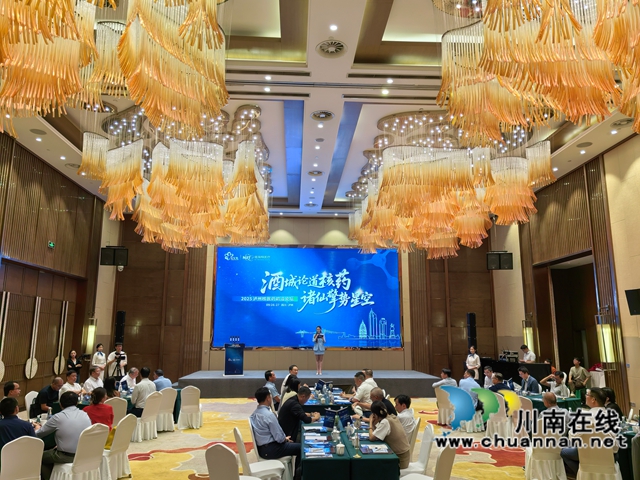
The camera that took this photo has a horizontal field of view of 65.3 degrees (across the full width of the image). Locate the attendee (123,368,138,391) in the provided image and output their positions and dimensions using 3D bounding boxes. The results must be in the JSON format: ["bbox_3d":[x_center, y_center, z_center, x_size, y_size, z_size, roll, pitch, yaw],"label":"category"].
[{"bbox_3d":[-4.151,3.440,10.864,0.750,1.260,0.500,-5,-12,27],"label":"attendee"}]

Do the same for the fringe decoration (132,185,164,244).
[{"bbox_3d":[-5.188,-0.782,15.103,1.000,1.866,0.650,1,-11,-3],"label":"fringe decoration"}]

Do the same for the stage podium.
[{"bbox_3d":[-3.034,4.219,17.902,0.670,1.220,0.500,1,-11,-3],"label":"stage podium"}]

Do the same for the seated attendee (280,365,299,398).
[{"bbox_3d":[-0.715,3.606,11.612,0.780,1.340,0.520,1,-11,-3],"label":"seated attendee"}]

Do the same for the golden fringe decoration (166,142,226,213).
[{"bbox_3d":[-3.102,-1.554,12.874,1.320,1.680,0.900,1,-11,-3],"label":"golden fringe decoration"}]

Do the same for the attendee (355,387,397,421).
[{"bbox_3d":[0.832,2.730,7.055,0.800,1.240,0.530,1,-11,-3],"label":"attendee"}]

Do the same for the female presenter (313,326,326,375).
[{"bbox_3d":[-0.018,3.941,17.804,0.480,1.700,0.360,1,-10,-3],"label":"female presenter"}]

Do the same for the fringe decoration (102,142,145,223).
[{"bbox_3d":[-4.576,-1.400,11.627,0.900,1.819,0.800,1,-10,-3],"label":"fringe decoration"}]

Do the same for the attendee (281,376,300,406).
[{"bbox_3d":[-0.413,3.115,9.063,0.750,1.240,0.480,1,-11,-3],"label":"attendee"}]

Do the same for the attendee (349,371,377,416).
[{"bbox_3d":[0.787,3.321,10.009,0.780,1.310,0.520,-3,-11,14],"label":"attendee"}]

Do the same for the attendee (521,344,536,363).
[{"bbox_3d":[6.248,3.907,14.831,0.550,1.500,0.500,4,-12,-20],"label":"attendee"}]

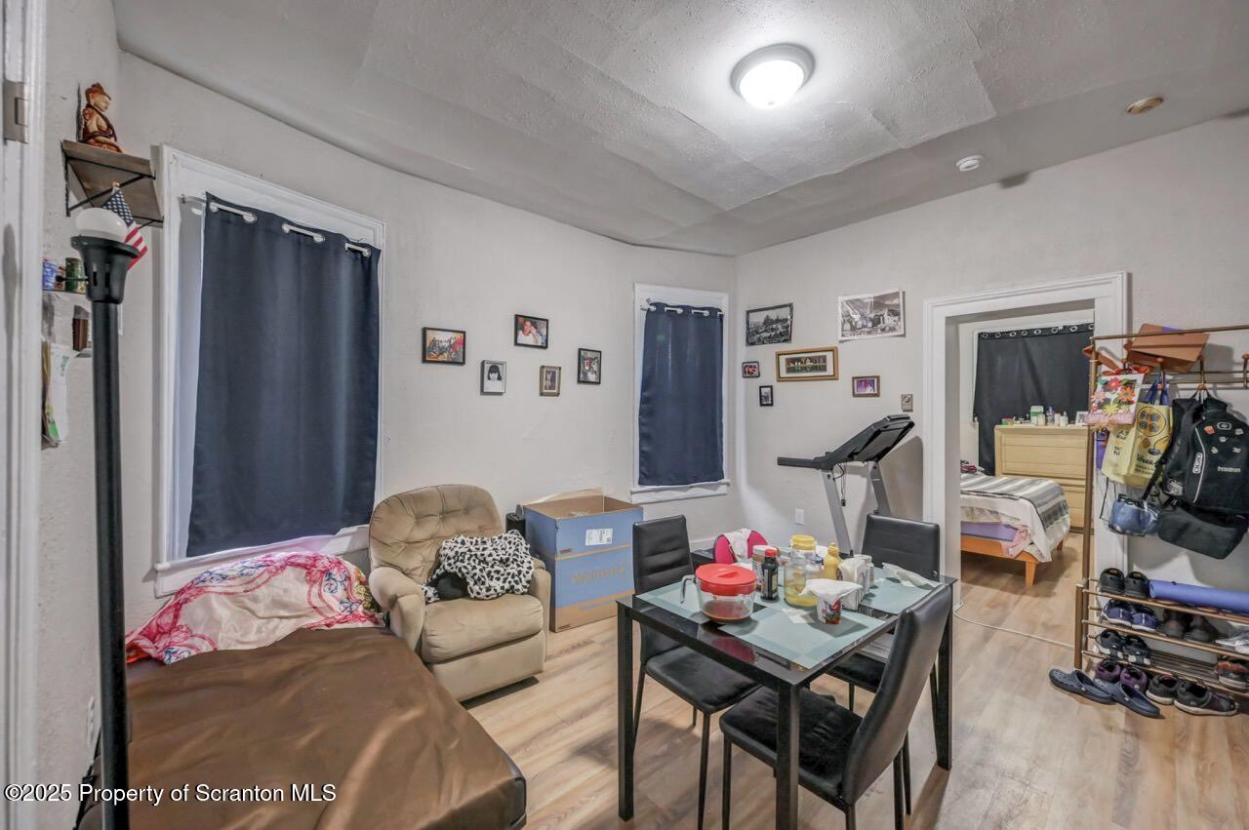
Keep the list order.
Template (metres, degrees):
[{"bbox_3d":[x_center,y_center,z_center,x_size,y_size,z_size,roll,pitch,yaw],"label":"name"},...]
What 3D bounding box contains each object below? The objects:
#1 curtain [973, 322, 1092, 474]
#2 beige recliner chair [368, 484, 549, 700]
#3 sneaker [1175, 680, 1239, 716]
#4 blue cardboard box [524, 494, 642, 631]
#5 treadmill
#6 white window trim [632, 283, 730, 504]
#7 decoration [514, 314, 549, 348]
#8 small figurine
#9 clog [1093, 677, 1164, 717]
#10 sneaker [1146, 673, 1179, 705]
[{"bbox_3d":[5.360,-0.075,6.310,1.260,2.120,0.100,0,0,41],"label":"curtain"},{"bbox_3d":[-0.925,0.910,2.711,0.800,0.960,0.870,0,0,-33],"label":"beige recliner chair"},{"bbox_3d":[2.768,1.340,2.315,0.262,0.120,0.100,0,0,3],"label":"sneaker"},{"bbox_3d":[-0.298,1.013,3.480,0.680,0.730,0.540,0,0,-33],"label":"blue cardboard box"},{"bbox_3d":[1.265,0.695,3.455,0.760,1.390,1.620,0,0,-45],"label":"treadmill"},{"bbox_3d":[0.530,-0.189,4.315,0.970,1.870,0.100,0,0,-23],"label":"white window trim"},{"bbox_3d":[-0.681,-0.606,3.555,0.280,0.222,0.022,0,0,-42],"label":"decoration"},{"bbox_3d":[-1.230,-0.693,1.151,0.070,0.185,0.120,0,0,-42],"label":"small figurine"},{"bbox_3d":[2.400,1.330,2.328,0.100,0.100,0.265,0,0,-17],"label":"clog"},{"bbox_3d":[2.686,1.335,2.412,0.275,0.110,0.102,0,0,-39],"label":"sneaker"}]

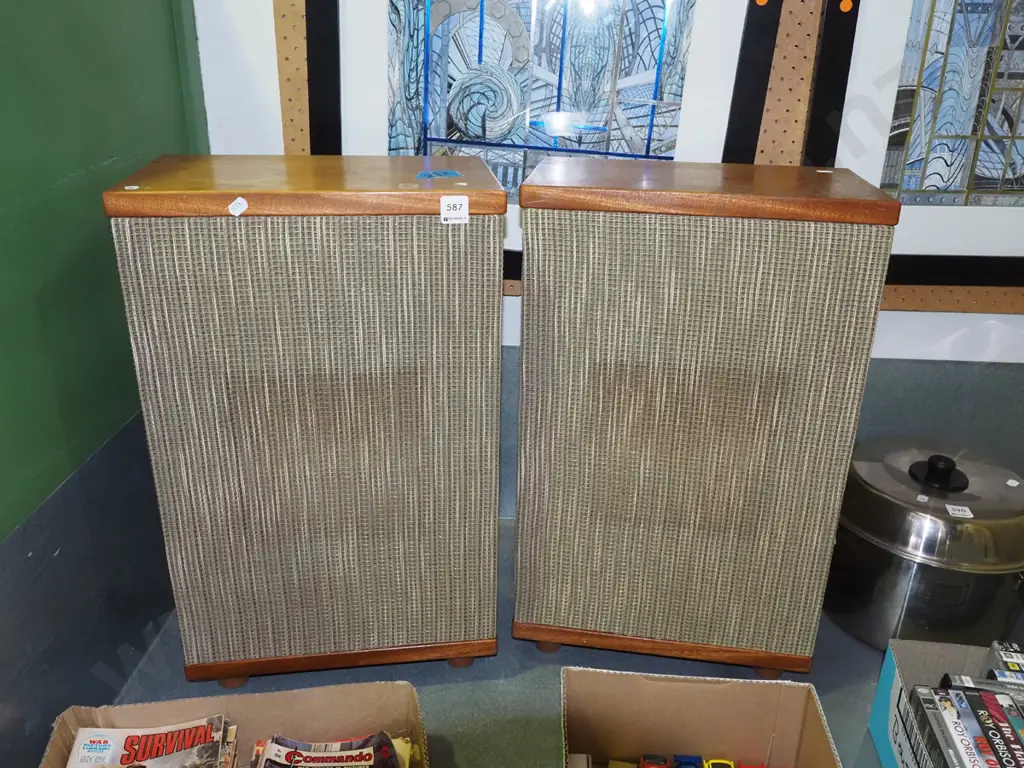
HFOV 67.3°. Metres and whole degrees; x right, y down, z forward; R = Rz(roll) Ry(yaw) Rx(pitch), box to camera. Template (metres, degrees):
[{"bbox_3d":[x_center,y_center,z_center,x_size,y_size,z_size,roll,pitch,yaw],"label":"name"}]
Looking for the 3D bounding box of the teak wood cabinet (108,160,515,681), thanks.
[{"bbox_3d":[-0.200,0.045,0.887,0.350,0.564,0.214,-2,23,-8],"label":"teak wood cabinet"}]

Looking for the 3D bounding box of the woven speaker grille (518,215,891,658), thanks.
[{"bbox_3d":[0.179,0.069,0.832,0.345,0.499,0.023,4,23,8],"label":"woven speaker grille"}]

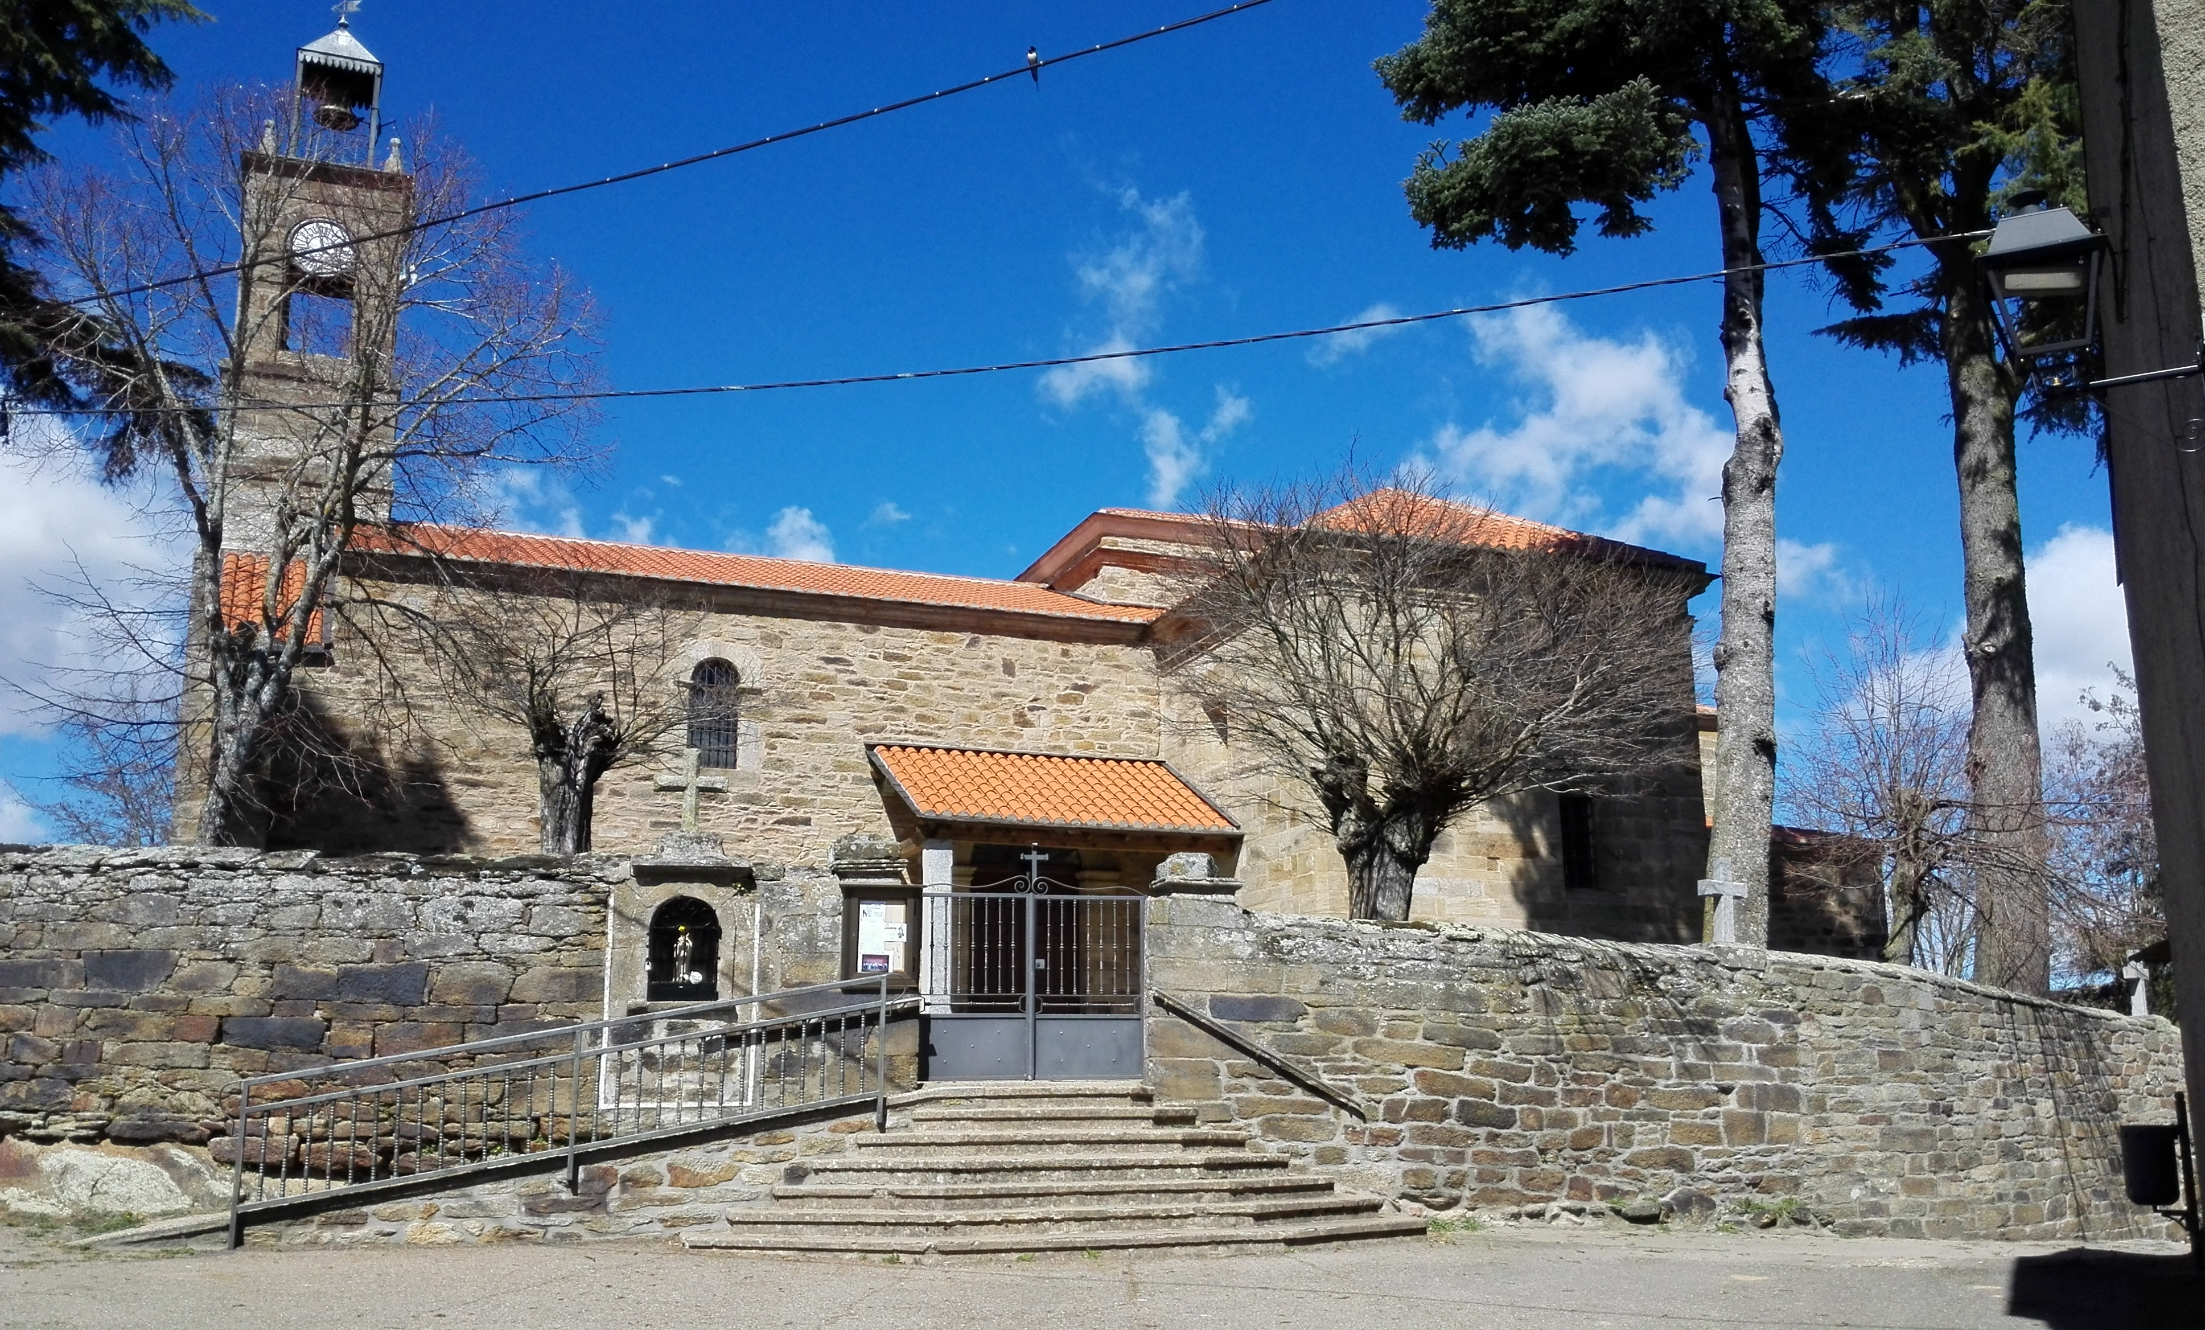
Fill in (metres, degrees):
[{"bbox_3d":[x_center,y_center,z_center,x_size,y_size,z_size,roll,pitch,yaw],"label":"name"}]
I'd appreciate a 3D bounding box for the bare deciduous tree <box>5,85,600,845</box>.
[{"bbox_3d":[-7.750,-1.171,16.830,5.400,9.300,5.100,0,-11,0],"label":"bare deciduous tree"}]

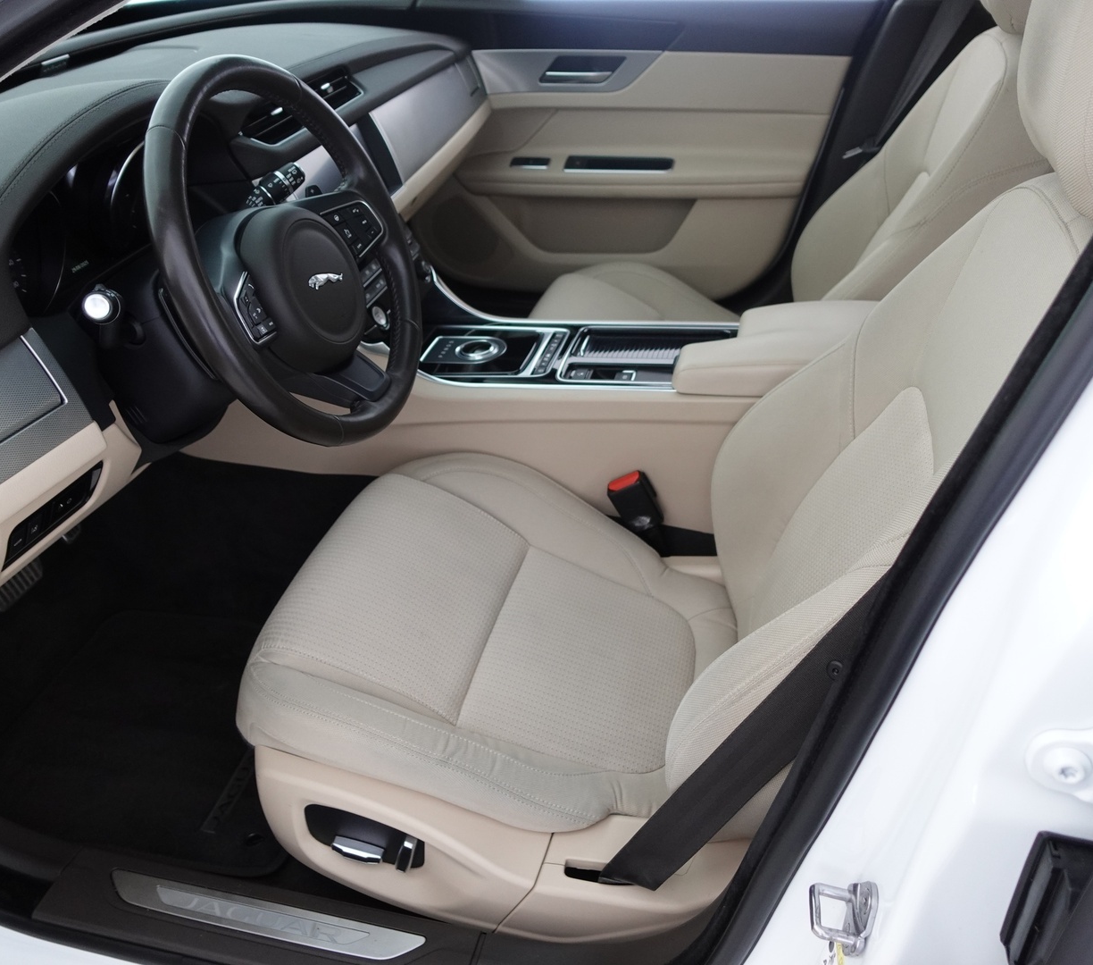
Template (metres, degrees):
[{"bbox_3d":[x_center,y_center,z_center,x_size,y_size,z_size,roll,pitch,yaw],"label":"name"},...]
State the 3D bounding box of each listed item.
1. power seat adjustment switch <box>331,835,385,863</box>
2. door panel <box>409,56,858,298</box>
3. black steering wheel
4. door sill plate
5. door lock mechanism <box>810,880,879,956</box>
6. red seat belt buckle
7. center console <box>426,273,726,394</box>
[{"bbox_3d":[-0.184,0.358,0.942,0.056,0.017,0.020,11,33,8],"label":"power seat adjustment switch"},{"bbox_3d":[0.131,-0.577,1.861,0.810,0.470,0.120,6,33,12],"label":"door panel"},{"bbox_3d":[-0.246,-0.214,0.929,0.090,0.375,0.375,-13,27,23],"label":"black steering wheel"},{"bbox_3d":[-0.261,0.410,0.918,0.335,0.010,0.037,6,33,12],"label":"door sill plate"},{"bbox_3d":[0.198,0.289,0.640,0.038,0.034,0.045,-5,32,-4],"label":"door lock mechanism"},{"bbox_3d":[0.117,0.040,1.252,0.042,0.100,0.030,-24,24,6],"label":"red seat belt buckle"},{"bbox_3d":[0.030,-0.191,1.322,0.470,0.110,0.240,6,33,12],"label":"center console"}]

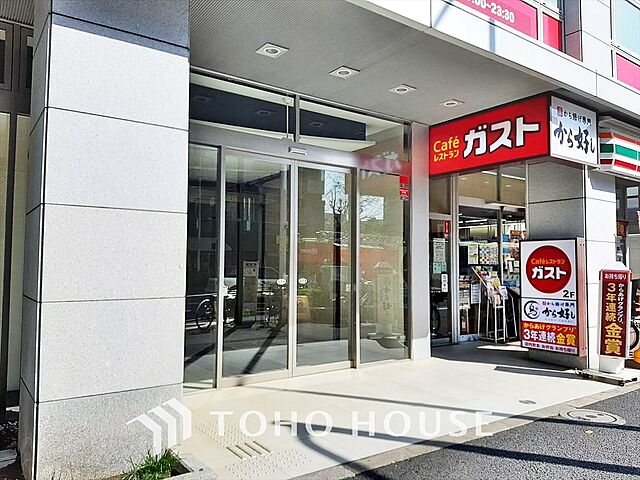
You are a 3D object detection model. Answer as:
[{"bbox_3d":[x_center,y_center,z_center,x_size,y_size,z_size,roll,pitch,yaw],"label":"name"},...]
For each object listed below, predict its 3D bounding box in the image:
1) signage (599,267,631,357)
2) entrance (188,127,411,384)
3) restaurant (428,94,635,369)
[{"bbox_3d":[3.660,0.917,5.974,0.090,1.080,0.360,3,-3,-44],"label":"signage"},{"bbox_3d":[-0.142,0.242,5.990,3.494,2.861,0.174,2,-3,-36],"label":"entrance"},{"bbox_3d":[2.959,0.042,7.375,2.277,3.451,2.465,2,-3,-36],"label":"restaurant"}]

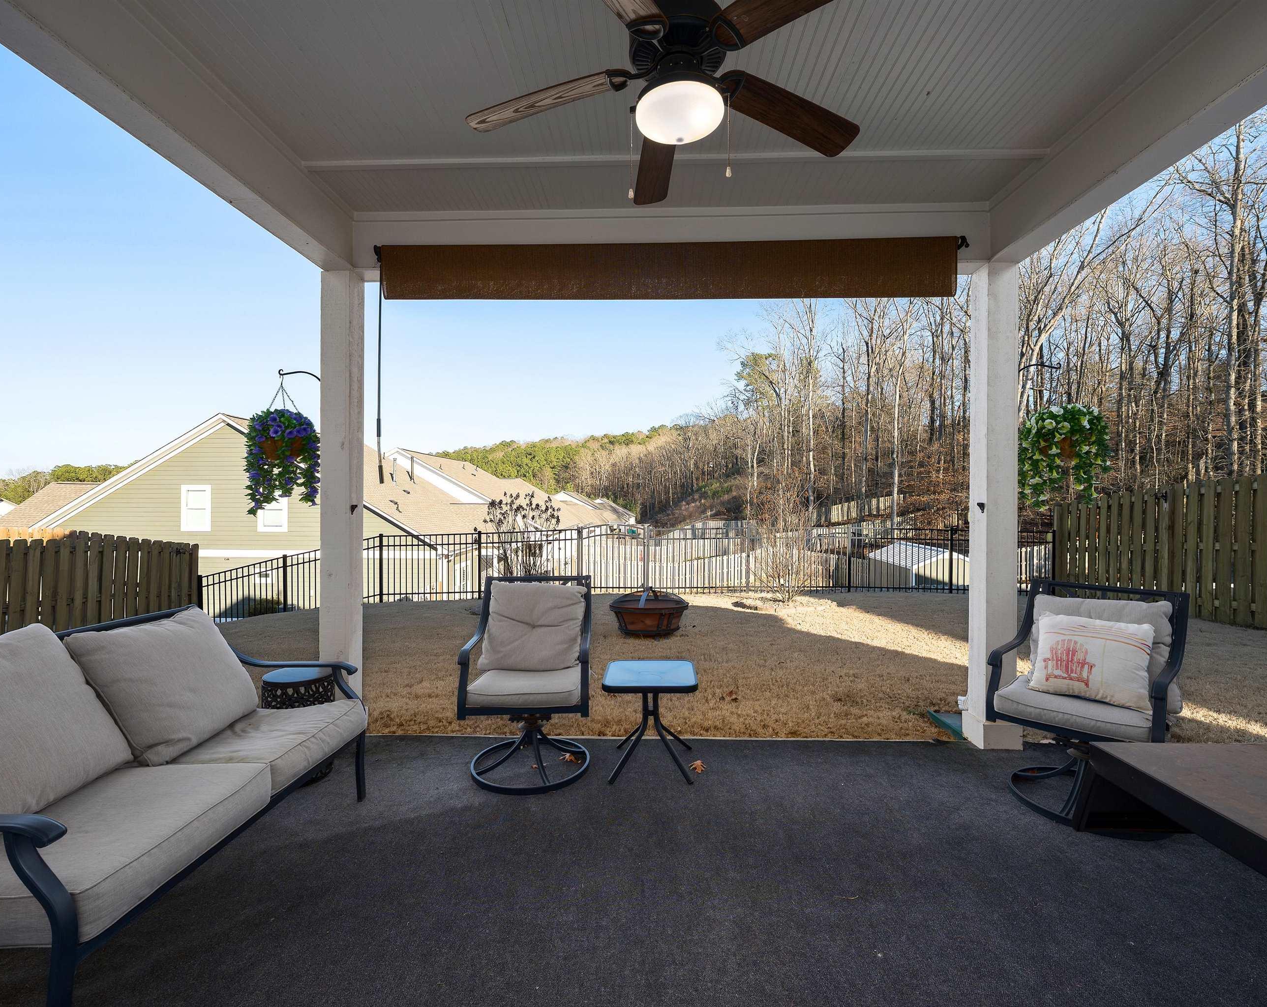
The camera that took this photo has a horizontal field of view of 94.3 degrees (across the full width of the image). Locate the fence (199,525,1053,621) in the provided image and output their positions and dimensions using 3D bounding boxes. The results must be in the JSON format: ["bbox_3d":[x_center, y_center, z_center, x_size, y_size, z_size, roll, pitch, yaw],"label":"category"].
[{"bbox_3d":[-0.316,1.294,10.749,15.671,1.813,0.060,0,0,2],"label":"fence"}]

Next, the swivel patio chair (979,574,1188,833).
[{"bbox_3d":[1.971,0.845,2.551,0.596,0.904,0.593,0,0,-40],"label":"swivel patio chair"}]

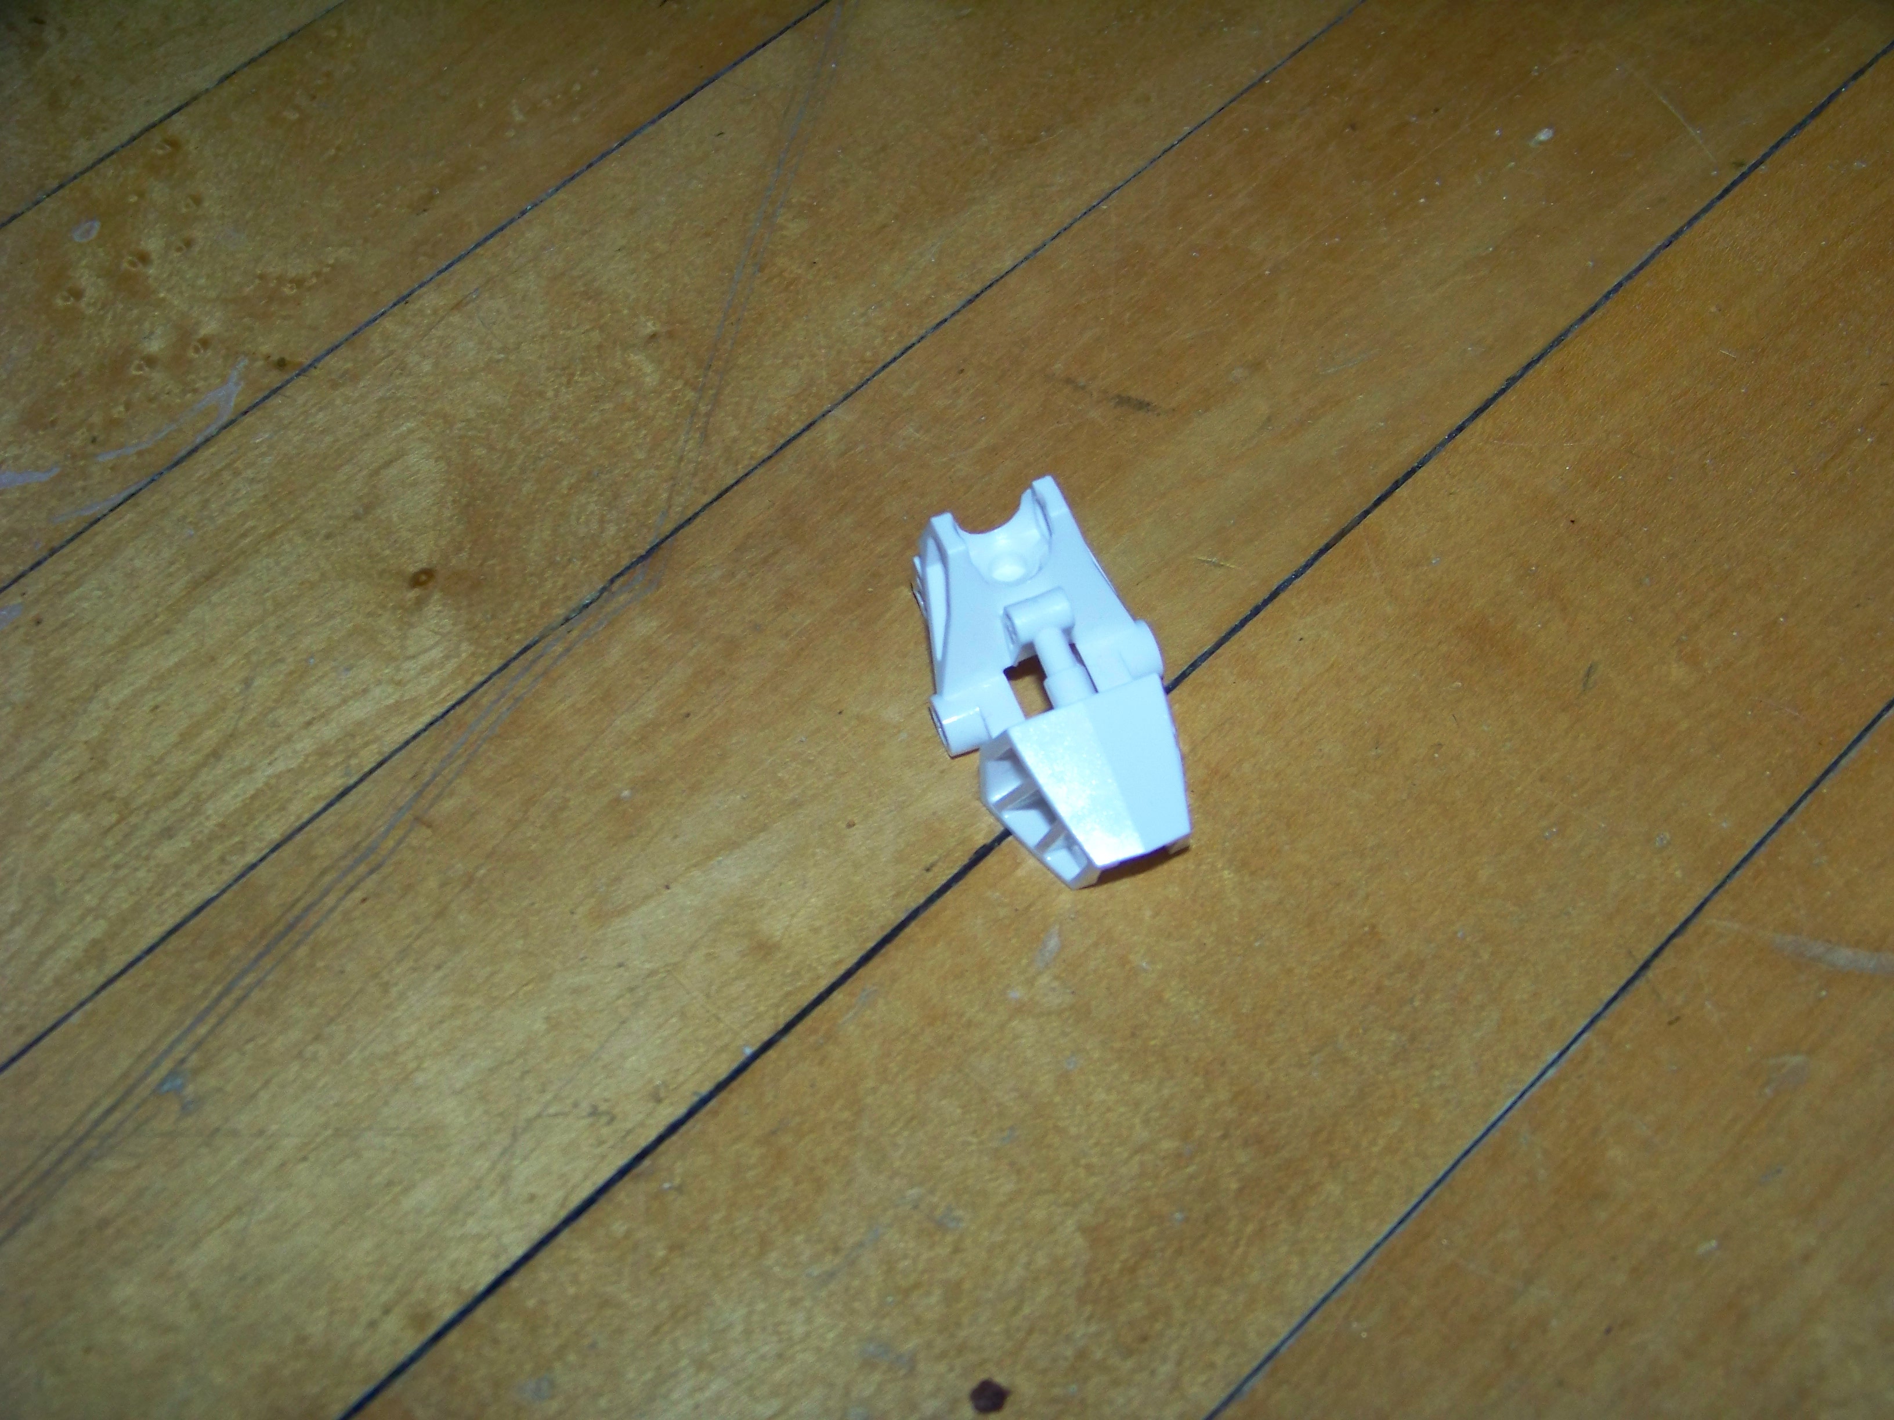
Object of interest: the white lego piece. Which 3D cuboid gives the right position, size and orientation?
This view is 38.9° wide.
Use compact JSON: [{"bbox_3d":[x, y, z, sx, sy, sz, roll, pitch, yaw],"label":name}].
[{"bbox_3d":[0.011,-0.005,0.279,0.025,0.023,0.049,-20,54,-7],"label":"white lego piece"}]

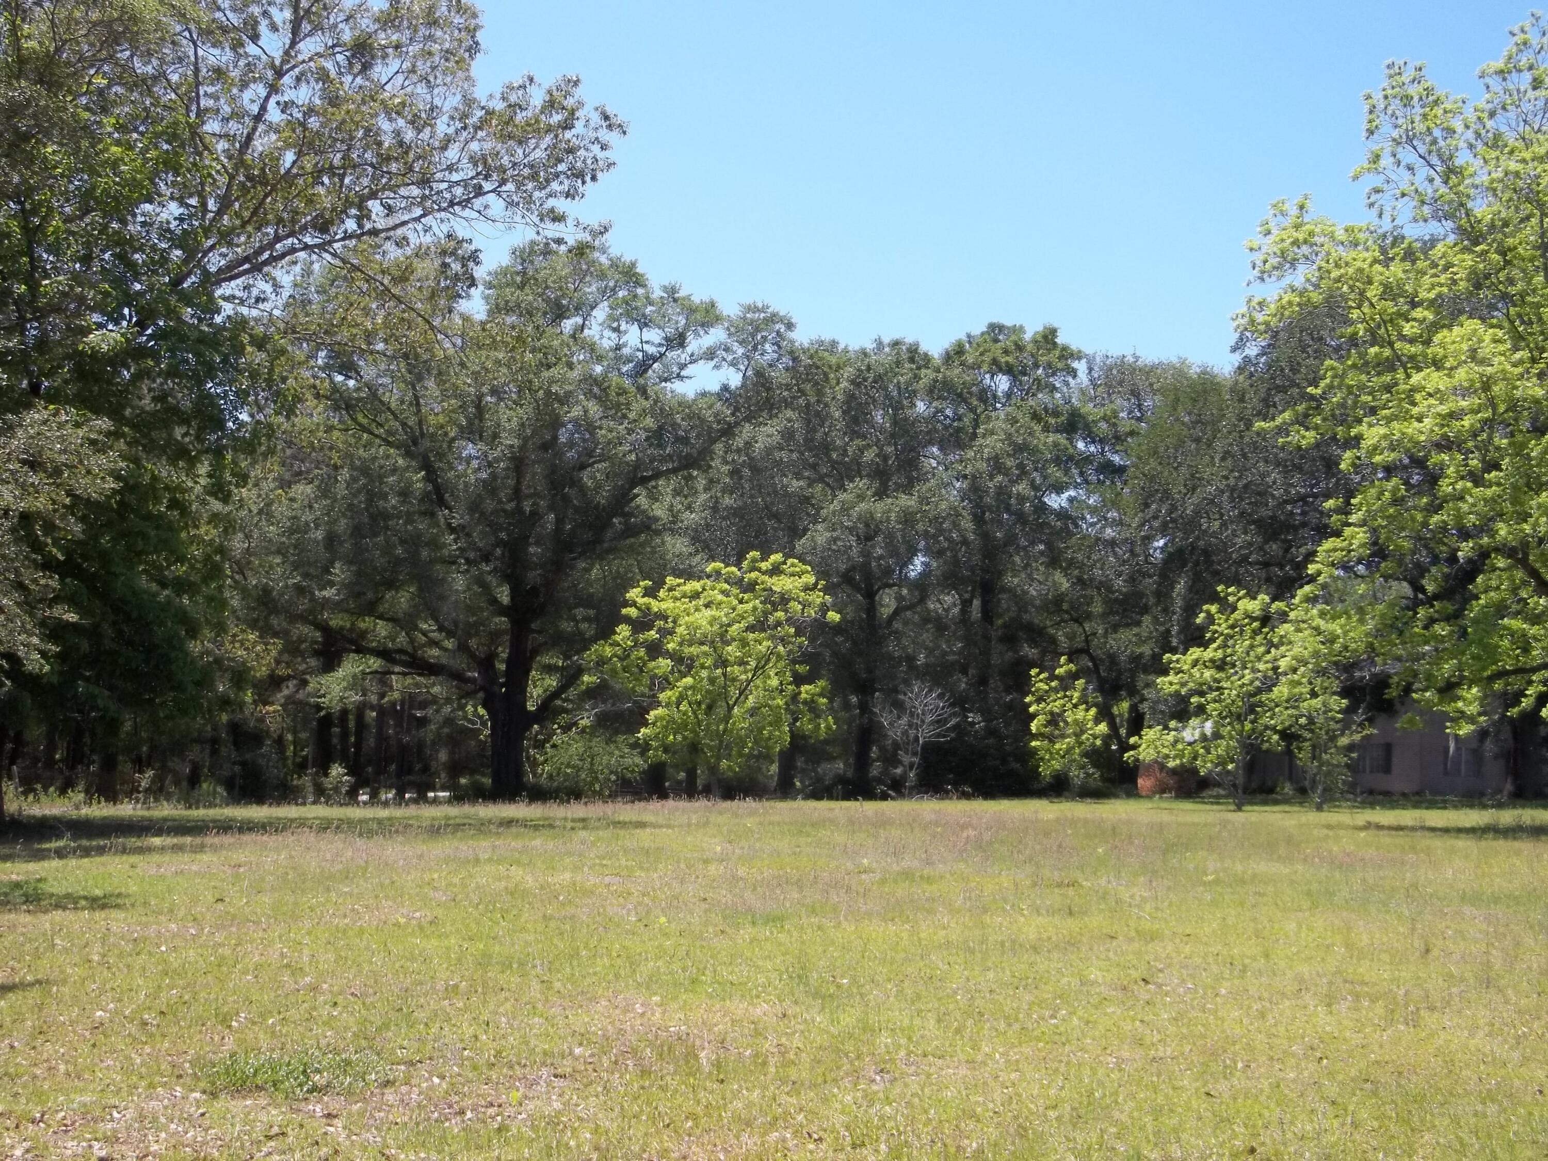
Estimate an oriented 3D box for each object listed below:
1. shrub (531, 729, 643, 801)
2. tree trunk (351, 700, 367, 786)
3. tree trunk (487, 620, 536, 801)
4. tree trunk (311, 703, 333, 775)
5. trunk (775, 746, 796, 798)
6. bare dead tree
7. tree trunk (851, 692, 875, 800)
[{"bbox_3d":[-6.034,5.937,66.000,3.570,2.301,2.800,0,-5,0],"label":"shrub"},{"bbox_3d":[-15.573,6.179,77.000,0.570,3.276,0.520,0,-5,0],"label":"tree trunk"},{"bbox_3d":[-8.420,4.171,66.000,1.500,5.850,1.350,0,-5,0],"label":"tree trunk"},{"bbox_3d":[-17.567,6.303,80.000,0.720,3.072,0.700,0,-5,0],"label":"tree trunk"},{"bbox_3d":[0.355,6.243,67.000,0.660,1.742,0.640,0,-5,0],"label":"trunk"},{"bbox_3d":[4.548,5.025,65.000,2.560,3.610,2.200,0,-5,0],"label":"bare dead tree"},{"bbox_3d":[2.938,5.437,68.000,0.780,3.576,0.740,0,-5,0],"label":"tree trunk"}]

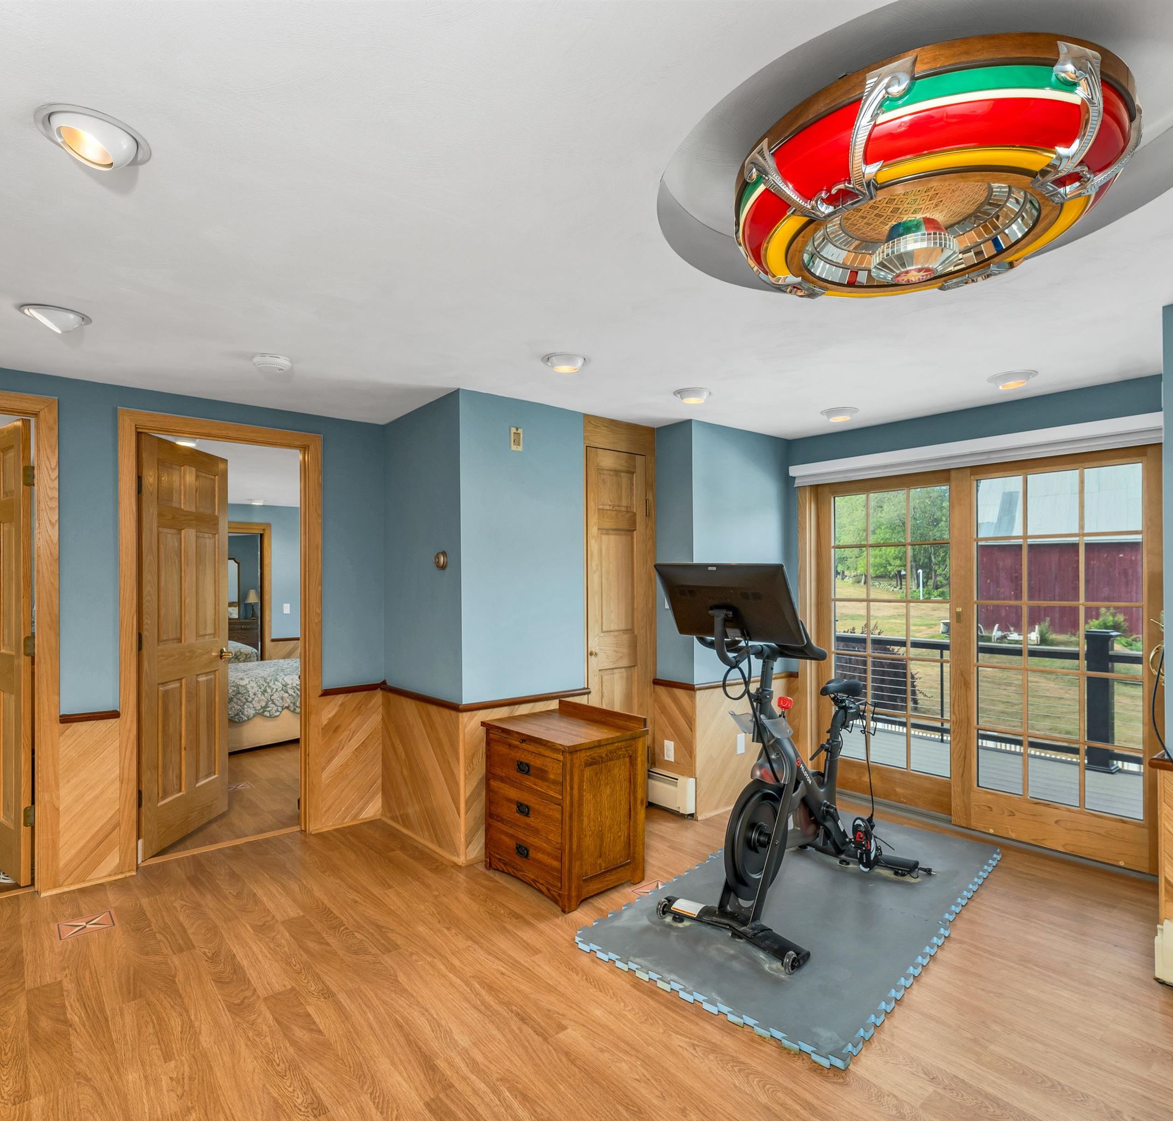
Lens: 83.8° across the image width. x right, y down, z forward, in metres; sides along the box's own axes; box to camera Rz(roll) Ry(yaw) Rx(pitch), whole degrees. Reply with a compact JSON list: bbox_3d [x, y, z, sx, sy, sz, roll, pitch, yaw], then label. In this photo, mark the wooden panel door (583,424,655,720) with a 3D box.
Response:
[{"bbox_3d":[0.191,0.337,3.779,0.552,2.246,0.080,1,-1,-39],"label":"wooden panel door"}]

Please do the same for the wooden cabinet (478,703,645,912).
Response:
[{"bbox_3d":[-0.106,1.062,2.981,0.465,0.730,0.600,0,-1,-42],"label":"wooden cabinet"}]

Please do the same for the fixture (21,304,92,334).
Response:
[{"bbox_3d":[-1.770,-0.790,2.178,0.200,0.060,0.200,0,-1,-39],"label":"fixture"}]

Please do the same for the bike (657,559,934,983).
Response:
[{"bbox_3d":[0.888,0.705,2.780,1.280,1.390,0.580,1,-1,-45],"label":"bike"}]

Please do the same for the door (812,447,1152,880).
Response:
[{"bbox_3d":[2.020,0.441,3.448,0.110,1.945,1.755,0,-1,-43],"label":"door"}]

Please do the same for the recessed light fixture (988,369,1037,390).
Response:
[{"bbox_3d":[1.910,-0.798,2.934,0.200,0.060,0.200,0,-1,-39],"label":"recessed light fixture"}]

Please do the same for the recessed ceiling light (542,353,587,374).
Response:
[{"bbox_3d":[-0.082,-0.792,2.678,0.200,0.060,0.200,0,-1,0],"label":"recessed ceiling light"}]

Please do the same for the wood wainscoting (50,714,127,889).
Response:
[{"bbox_3d":[-2.210,1.060,2.907,0.237,0.753,0.040,0,-1,-39],"label":"wood wainscoting"}]

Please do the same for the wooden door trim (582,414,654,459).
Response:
[{"bbox_3d":[0.202,-0.714,3.840,0.563,0.173,0.045,0,-1,-39],"label":"wooden door trim"}]

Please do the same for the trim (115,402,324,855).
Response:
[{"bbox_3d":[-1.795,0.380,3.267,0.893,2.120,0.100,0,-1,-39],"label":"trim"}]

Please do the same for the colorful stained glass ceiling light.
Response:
[{"bbox_3d":[0.740,-0.751,1.479,0.810,0.250,0.810,0,-1,-39],"label":"colorful stained glass ceiling light"}]

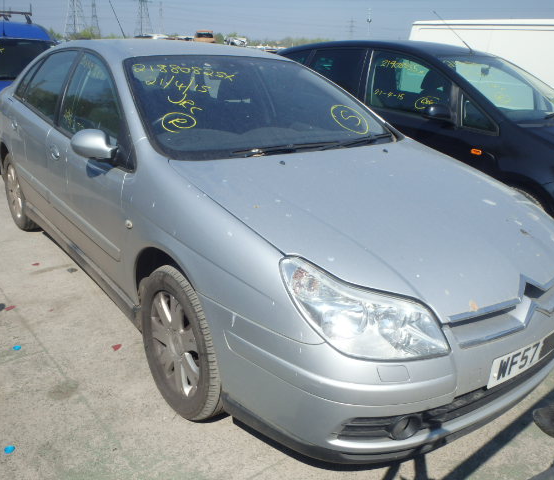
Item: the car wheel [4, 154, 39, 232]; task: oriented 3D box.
[{"bbox_3d":[-2.016,-0.404,4.187,0.215,0.635,0.640,-13,25,-36],"label":"car wheel"}]

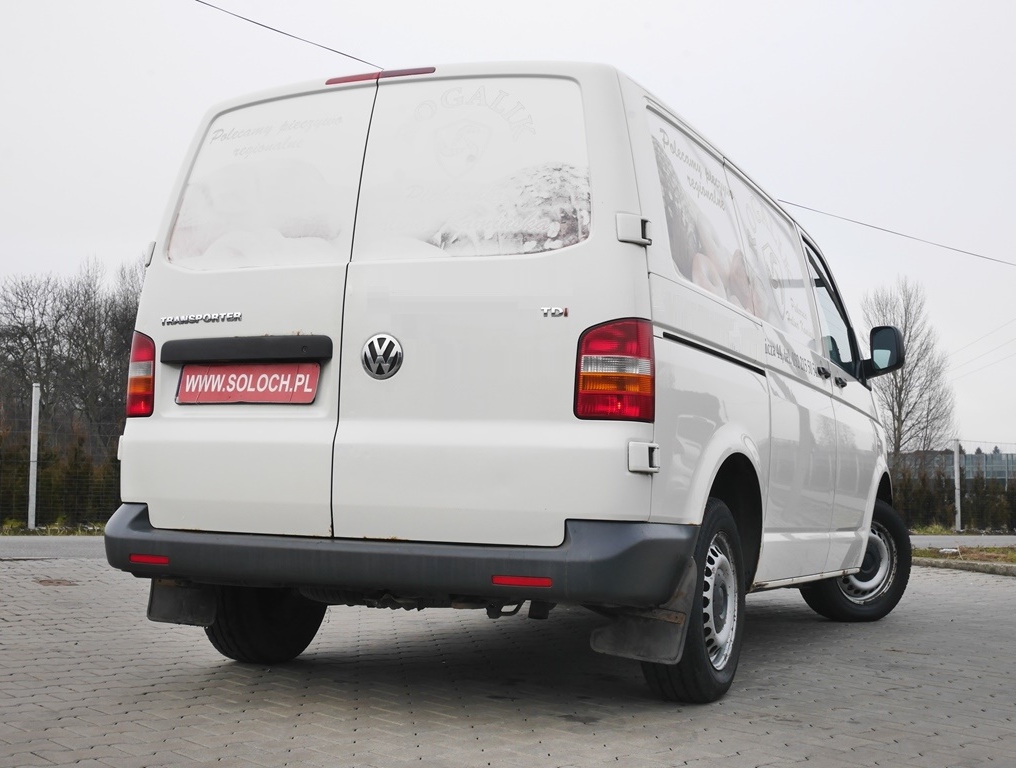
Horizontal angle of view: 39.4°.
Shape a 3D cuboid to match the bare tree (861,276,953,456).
[{"bbox_3d":[10.531,0.337,38.000,2.944,6.427,2.944,1,-4,0],"label":"bare tree"}]

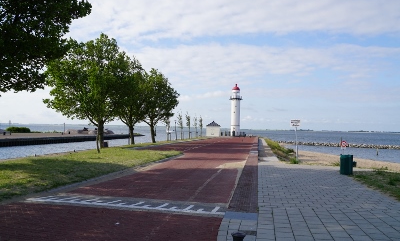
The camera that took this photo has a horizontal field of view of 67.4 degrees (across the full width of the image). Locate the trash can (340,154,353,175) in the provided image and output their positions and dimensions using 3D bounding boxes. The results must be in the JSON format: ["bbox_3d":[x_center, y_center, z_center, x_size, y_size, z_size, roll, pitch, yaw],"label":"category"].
[{"bbox_3d":[6.217,1.875,12.700,0.540,0.846,0.540,0,-2,30],"label":"trash can"}]

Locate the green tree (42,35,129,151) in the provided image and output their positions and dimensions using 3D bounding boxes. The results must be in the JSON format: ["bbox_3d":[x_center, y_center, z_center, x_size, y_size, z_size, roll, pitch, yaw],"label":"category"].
[{"bbox_3d":[-9.833,-2.469,26.000,7.200,10.137,7.000,1,-2,0],"label":"green tree"}]

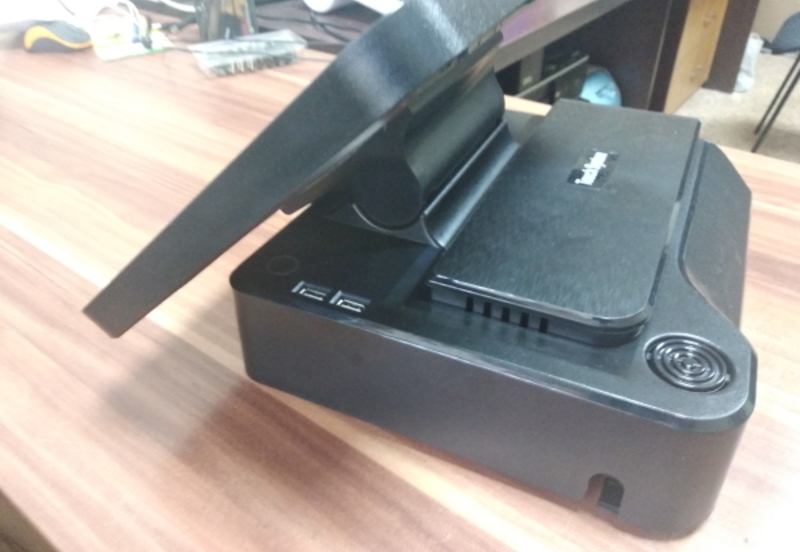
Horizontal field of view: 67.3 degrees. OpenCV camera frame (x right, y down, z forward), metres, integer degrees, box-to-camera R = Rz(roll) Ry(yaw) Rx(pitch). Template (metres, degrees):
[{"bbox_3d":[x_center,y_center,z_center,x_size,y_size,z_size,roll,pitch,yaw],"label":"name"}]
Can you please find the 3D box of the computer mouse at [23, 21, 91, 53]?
[{"bbox_3d":[-0.509,-0.358,0.890,0.099,0.037,0.061,1,37,4],"label":"computer mouse"}]

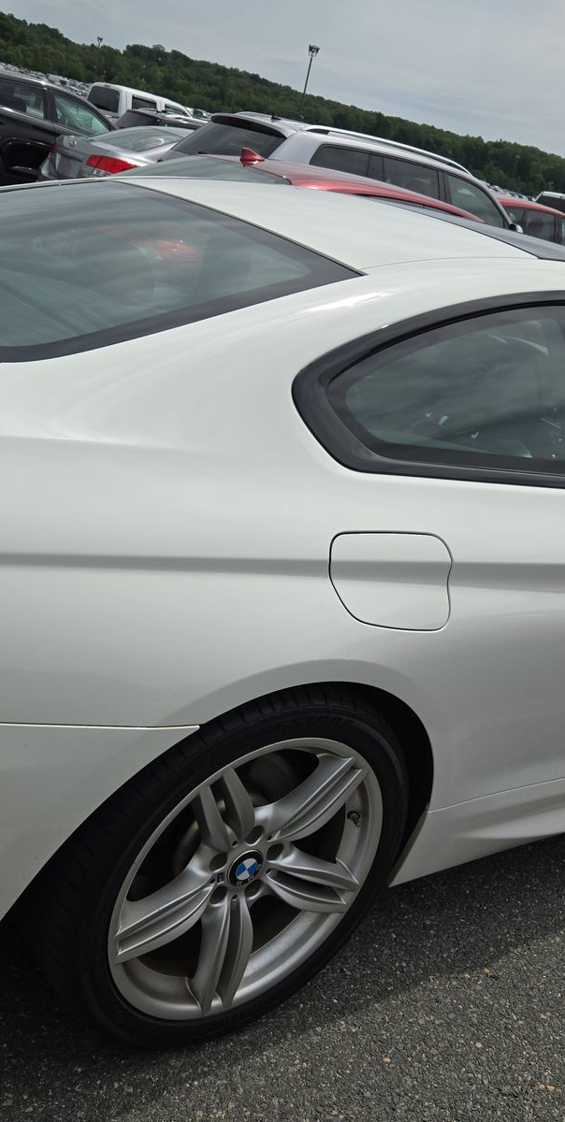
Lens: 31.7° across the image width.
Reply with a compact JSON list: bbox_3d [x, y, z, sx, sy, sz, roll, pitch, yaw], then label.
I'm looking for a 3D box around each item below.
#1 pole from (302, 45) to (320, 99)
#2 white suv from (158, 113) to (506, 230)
[{"bbox_3d":[2.240,-48.260,103.000,0.800,10.000,1.100,12,21,-5],"label":"pole"},{"bbox_3d":[0.998,-3.377,10.457,4.720,1.730,1.900,-4,27,-39],"label":"white suv"}]

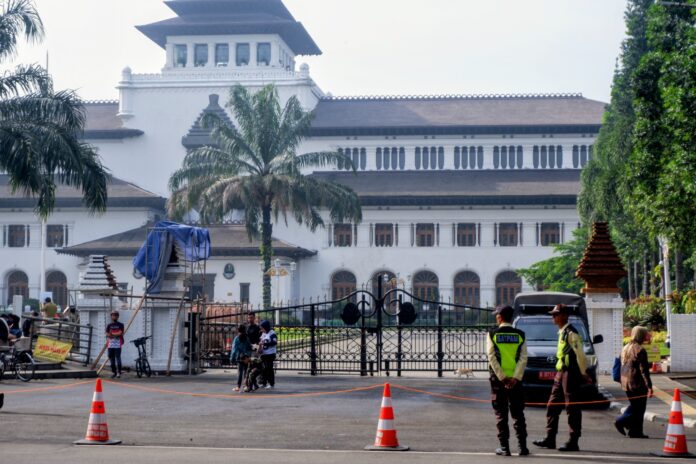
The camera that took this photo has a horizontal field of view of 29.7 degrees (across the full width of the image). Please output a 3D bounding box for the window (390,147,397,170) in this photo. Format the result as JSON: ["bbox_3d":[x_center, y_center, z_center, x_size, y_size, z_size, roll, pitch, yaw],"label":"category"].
[{"bbox_3d":[4.365,-6.886,123.415,0.600,2.124,0.300,0,-4,7],"label":"window"}]

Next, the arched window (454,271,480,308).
[{"bbox_3d":[11.090,5.290,122.000,2.400,3.400,0.350,0,-4,7],"label":"arched window"}]

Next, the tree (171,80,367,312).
[{"bbox_3d":[-4.462,-0.937,72.367,10.500,14.180,10.500,0,-4,7],"label":"tree"}]

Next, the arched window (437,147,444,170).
[{"bbox_3d":[8.588,-6.738,121.000,0.560,2.080,0.250,0,-4,7],"label":"arched window"}]

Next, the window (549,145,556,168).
[{"bbox_3d":[18.910,-6.928,121.681,0.600,2.168,0.300,0,-4,7],"label":"window"}]

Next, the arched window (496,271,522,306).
[{"bbox_3d":[13.974,5.138,114.100,2.250,3.500,0.350,0,-4,7],"label":"arched window"}]

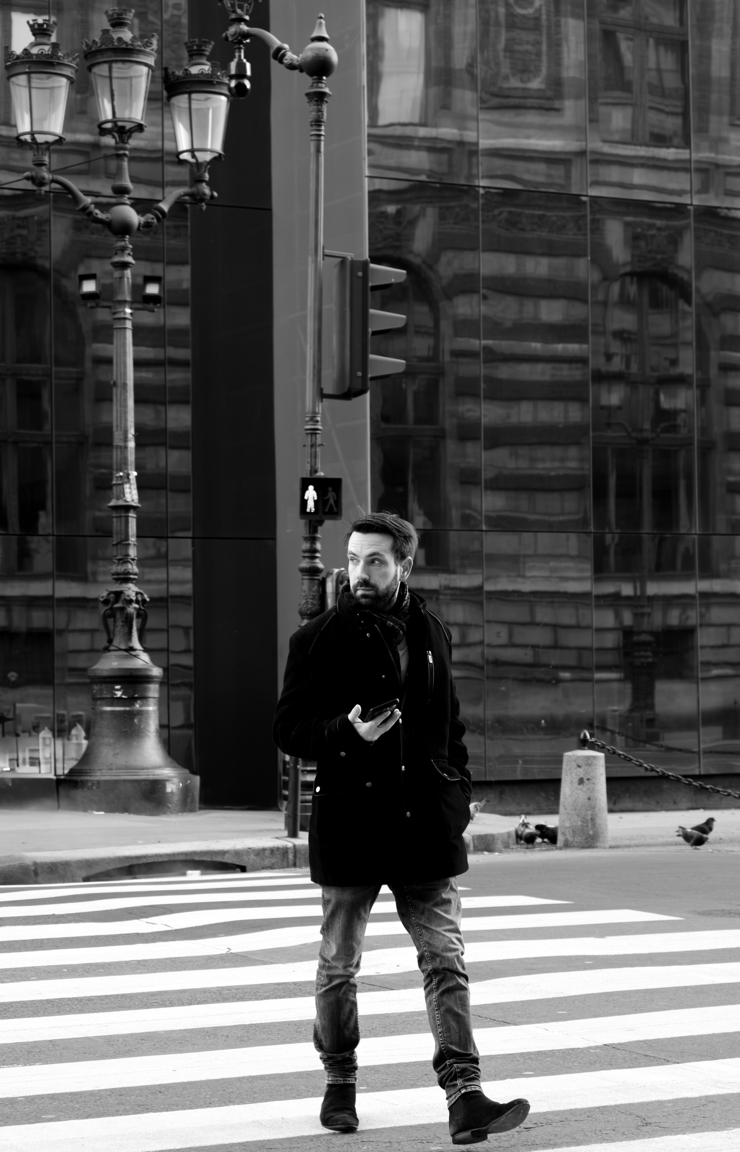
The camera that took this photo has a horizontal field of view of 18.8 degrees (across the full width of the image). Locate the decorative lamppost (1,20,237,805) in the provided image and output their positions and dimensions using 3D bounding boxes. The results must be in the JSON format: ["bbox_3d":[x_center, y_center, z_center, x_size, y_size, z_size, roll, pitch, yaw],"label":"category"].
[{"bbox_3d":[-2.030,-1.351,18.098,2.000,6.490,1.120,0,-2,-26],"label":"decorative lamppost"}]

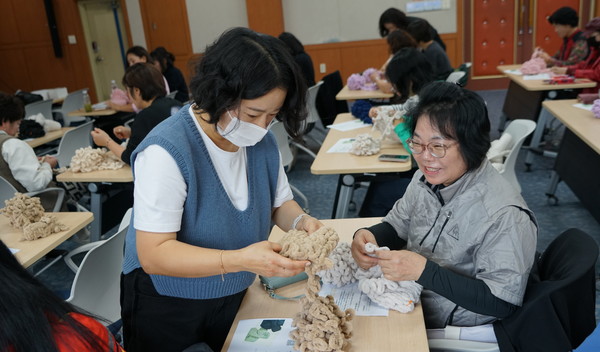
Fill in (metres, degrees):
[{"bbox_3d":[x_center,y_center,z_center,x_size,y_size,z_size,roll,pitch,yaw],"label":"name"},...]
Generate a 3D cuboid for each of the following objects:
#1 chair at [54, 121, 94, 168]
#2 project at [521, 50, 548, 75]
[{"bbox_3d":[-1.847,-0.006,4.216,0.560,0.820,0.570,-2,17,10],"label":"chair"},{"bbox_3d":[2.087,-1.028,4.724,0.260,0.220,0.240,-2,18,10],"label":"project"}]

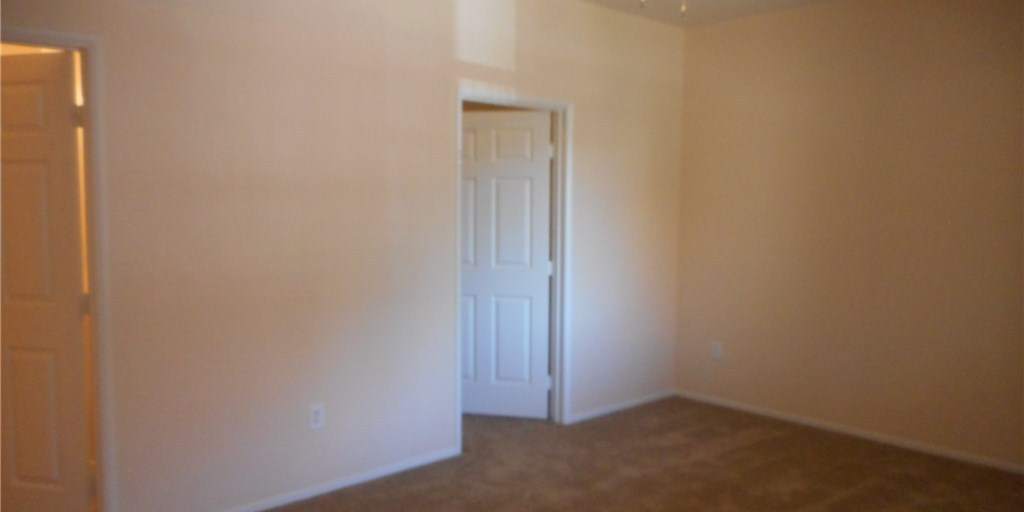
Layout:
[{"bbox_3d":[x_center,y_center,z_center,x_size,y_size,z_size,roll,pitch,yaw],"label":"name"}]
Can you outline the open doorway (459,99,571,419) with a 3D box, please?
[{"bbox_3d":[0.005,0.085,4.528,0.930,2.100,0.130,-3,6,-42],"label":"open doorway"}]

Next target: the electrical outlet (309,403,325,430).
[{"bbox_3d":[-0.958,0.793,3.644,0.072,0.117,0.008,-3,6,-42],"label":"electrical outlet"}]

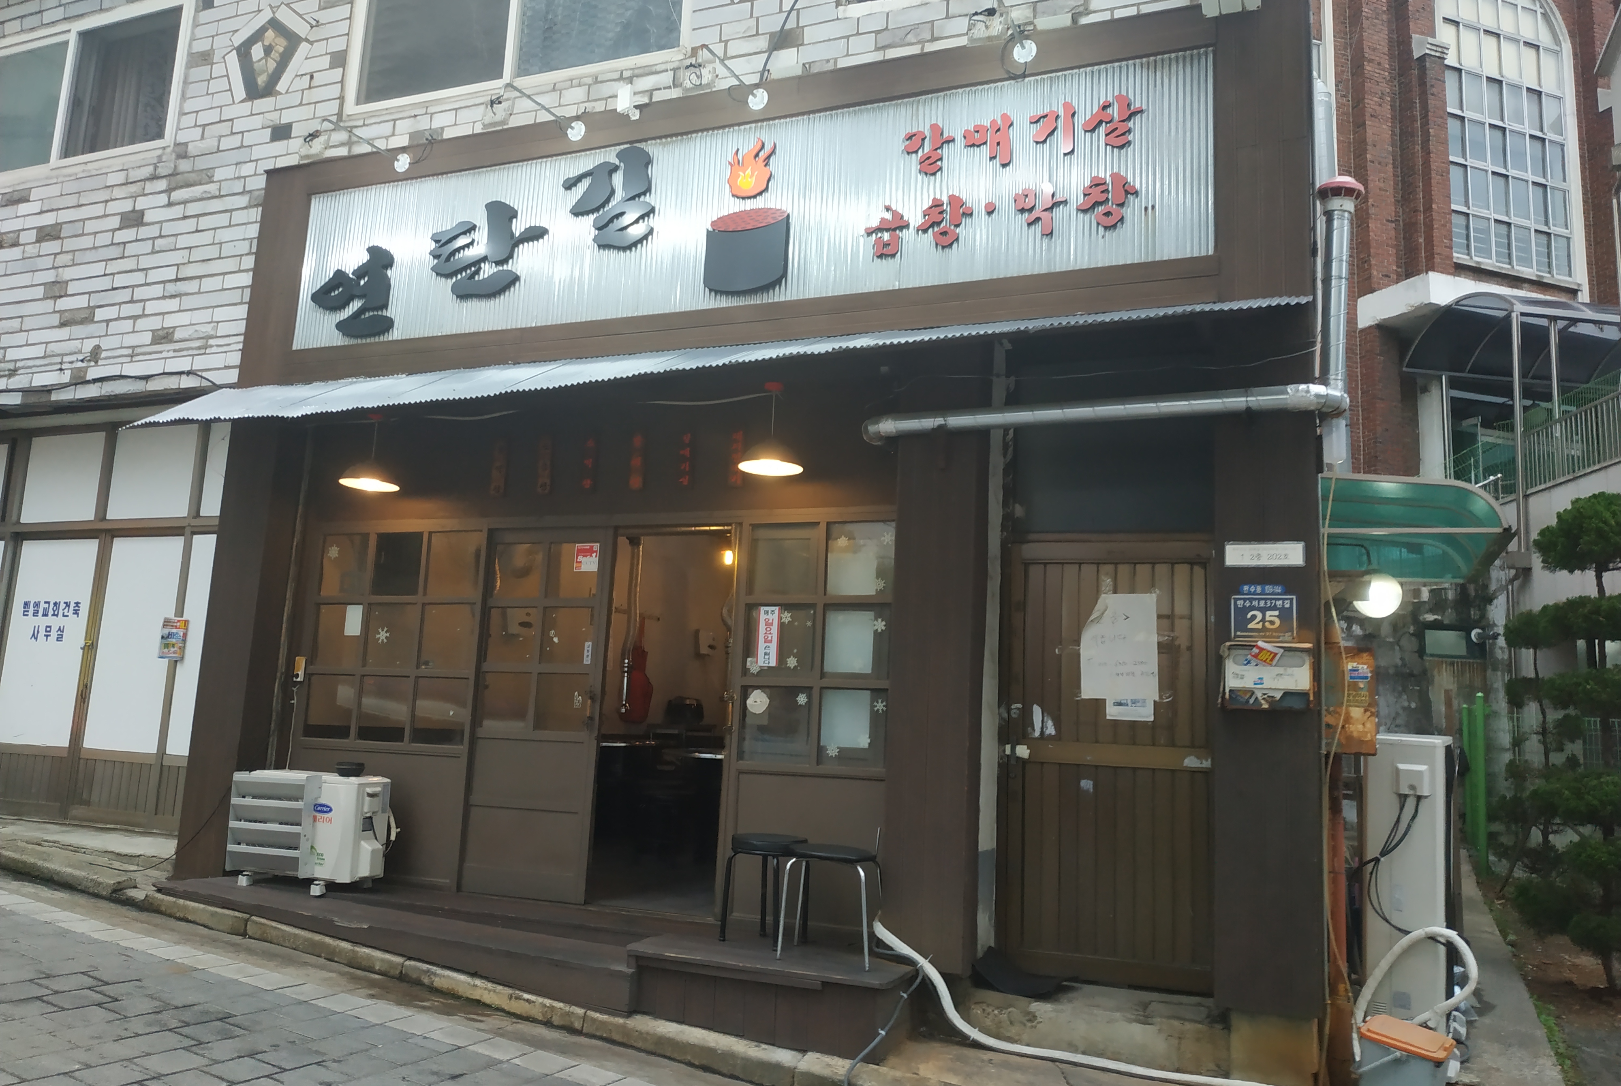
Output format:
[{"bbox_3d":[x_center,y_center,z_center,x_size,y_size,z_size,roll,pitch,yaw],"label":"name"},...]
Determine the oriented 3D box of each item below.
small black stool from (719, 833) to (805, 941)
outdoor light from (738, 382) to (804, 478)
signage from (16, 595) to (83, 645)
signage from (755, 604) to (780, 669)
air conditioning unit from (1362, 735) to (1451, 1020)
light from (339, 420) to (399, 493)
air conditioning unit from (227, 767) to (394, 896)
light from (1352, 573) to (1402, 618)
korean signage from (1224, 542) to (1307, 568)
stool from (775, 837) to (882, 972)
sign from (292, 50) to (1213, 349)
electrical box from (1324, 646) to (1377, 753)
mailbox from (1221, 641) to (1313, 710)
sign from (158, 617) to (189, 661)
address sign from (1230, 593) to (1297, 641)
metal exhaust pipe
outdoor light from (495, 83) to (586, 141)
[{"bbox_3d":[-0.193,1.585,5.142,0.340,0.460,0.340,-1,-10,21],"label":"small black stool"},{"bbox_3d":[-0.180,-0.566,5.380,0.312,0.430,0.312,3,-9,0],"label":"outdoor light"},{"bbox_3d":[-5.409,0.563,7.977,0.620,0.320,0.015,-1,-10,21],"label":"signage"},{"bbox_3d":[-0.212,0.476,5.702,0.112,0.303,0.010,-1,-9,21],"label":"signage"},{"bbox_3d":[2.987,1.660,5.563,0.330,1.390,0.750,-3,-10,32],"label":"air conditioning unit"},{"bbox_3d":[-2.439,-0.505,6.262,0.312,0.370,0.312,-1,-10,21],"label":"light"},{"bbox_3d":[-2.736,1.570,6.133,0.780,0.600,0.370,-1,-10,21],"label":"air conditioning unit"},{"bbox_3d":[2.737,0.256,5.411,0.215,0.215,0.215,-1,-10,21],"label":"light"},{"bbox_3d":[1.904,0.048,4.709,0.313,0.102,0.020,-1,-10,21],"label":"korean signage"},{"bbox_3d":[0.087,1.511,4.726,0.390,0.450,0.370,-1,-9,21],"label":"stool"},{"bbox_3d":[-0.670,-1.709,5.980,5.310,0.990,0.100,-1,-9,21],"label":"sign"},{"bbox_3d":[2.243,0.663,4.717,0.225,0.435,0.200,-1,-10,21],"label":"electrical box"},{"bbox_3d":[1.860,0.549,4.589,0.340,0.260,0.110,-1,-10,21],"label":"mailbox"},{"bbox_3d":[-4.037,0.608,7.129,0.210,0.260,0.040,-1,-9,21],"label":"sign"},{"bbox_3d":[1.871,0.313,4.640,0.245,0.181,0.015,-1,-9,21],"label":"address sign"},{"bbox_3d":[1.235,-0.568,5.017,2.100,0.150,0.170,-1,-10,21],"label":"metal exhaust pipe"},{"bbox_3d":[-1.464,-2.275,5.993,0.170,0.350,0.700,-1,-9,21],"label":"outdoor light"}]

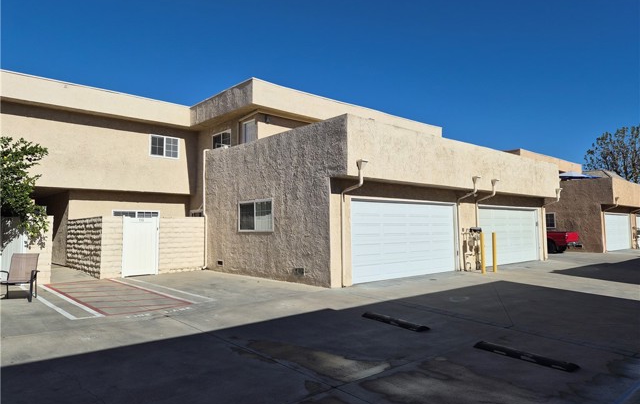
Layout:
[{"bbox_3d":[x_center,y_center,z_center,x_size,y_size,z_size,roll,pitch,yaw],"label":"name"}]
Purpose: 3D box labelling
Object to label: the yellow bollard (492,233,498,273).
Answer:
[{"bbox_3d":[5.609,1.628,13.590,0.135,1.240,0.135,3,-4,-41],"label":"yellow bollard"}]

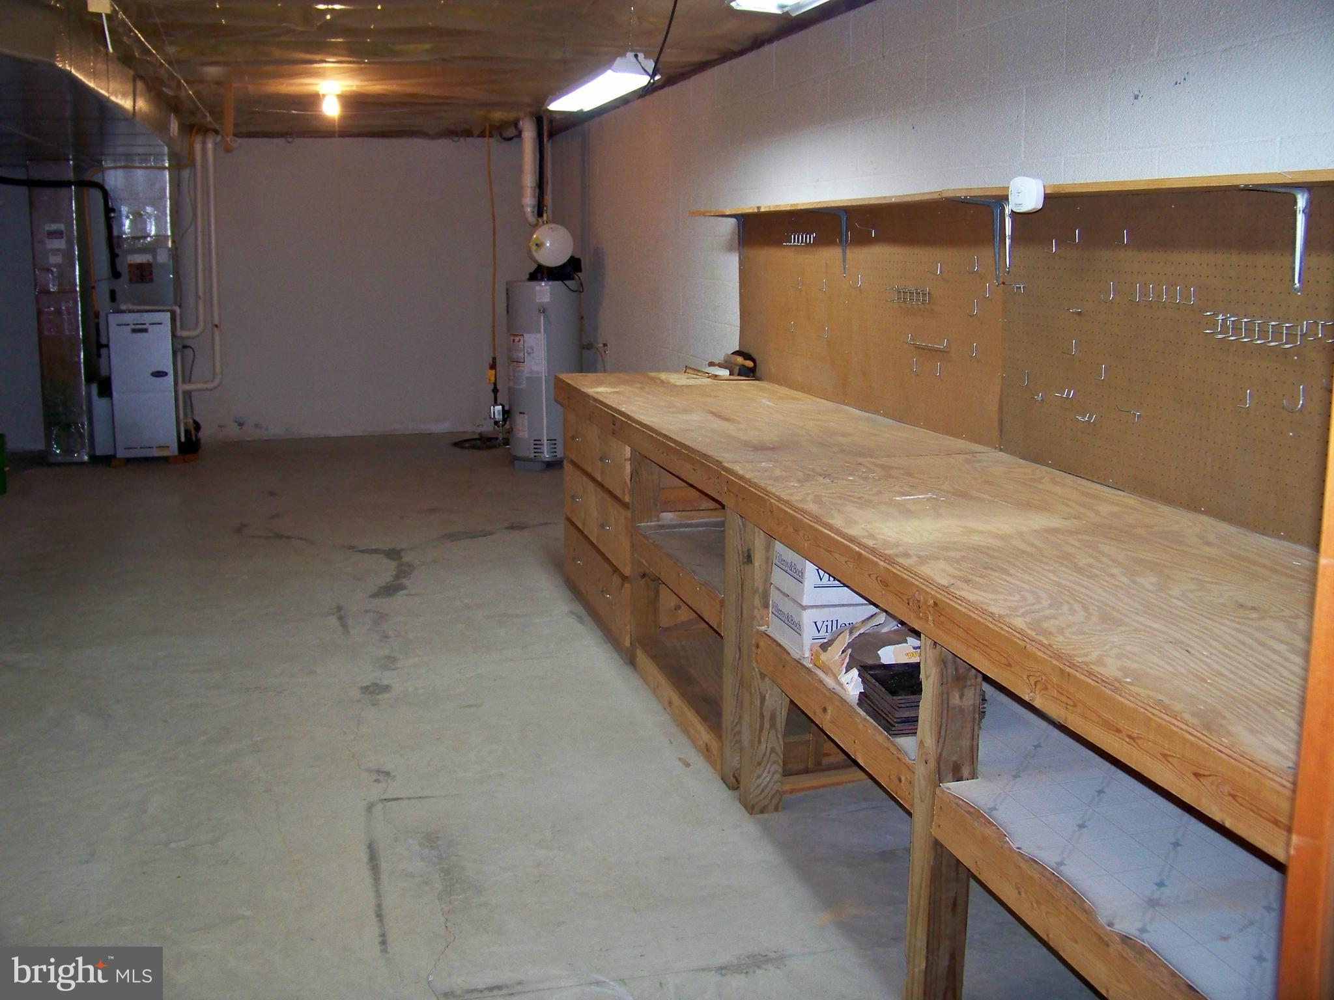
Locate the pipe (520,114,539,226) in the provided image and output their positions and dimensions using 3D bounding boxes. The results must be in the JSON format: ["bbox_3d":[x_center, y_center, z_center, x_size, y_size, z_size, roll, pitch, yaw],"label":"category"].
[{"bbox_3d":[-0.914,-2.189,8.451,0.120,0.720,0.110,-3,12,-16],"label":"pipe"}]

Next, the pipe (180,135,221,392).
[{"bbox_3d":[-3.263,-1.655,8.896,0.260,1.770,0.100,-3,12,-16],"label":"pipe"}]

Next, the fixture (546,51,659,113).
[{"bbox_3d":[-0.284,-1.643,5.016,0.175,0.080,1.230,-3,12,-16],"label":"fixture"}]

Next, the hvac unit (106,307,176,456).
[{"bbox_3d":[-3.682,-0.856,9.036,0.420,0.985,0.700,-3,12,-16],"label":"hvac unit"}]

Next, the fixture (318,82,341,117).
[{"bbox_3d":[-1.780,-2.115,6.713,0.115,0.165,0.115,-3,12,-16],"label":"fixture"}]

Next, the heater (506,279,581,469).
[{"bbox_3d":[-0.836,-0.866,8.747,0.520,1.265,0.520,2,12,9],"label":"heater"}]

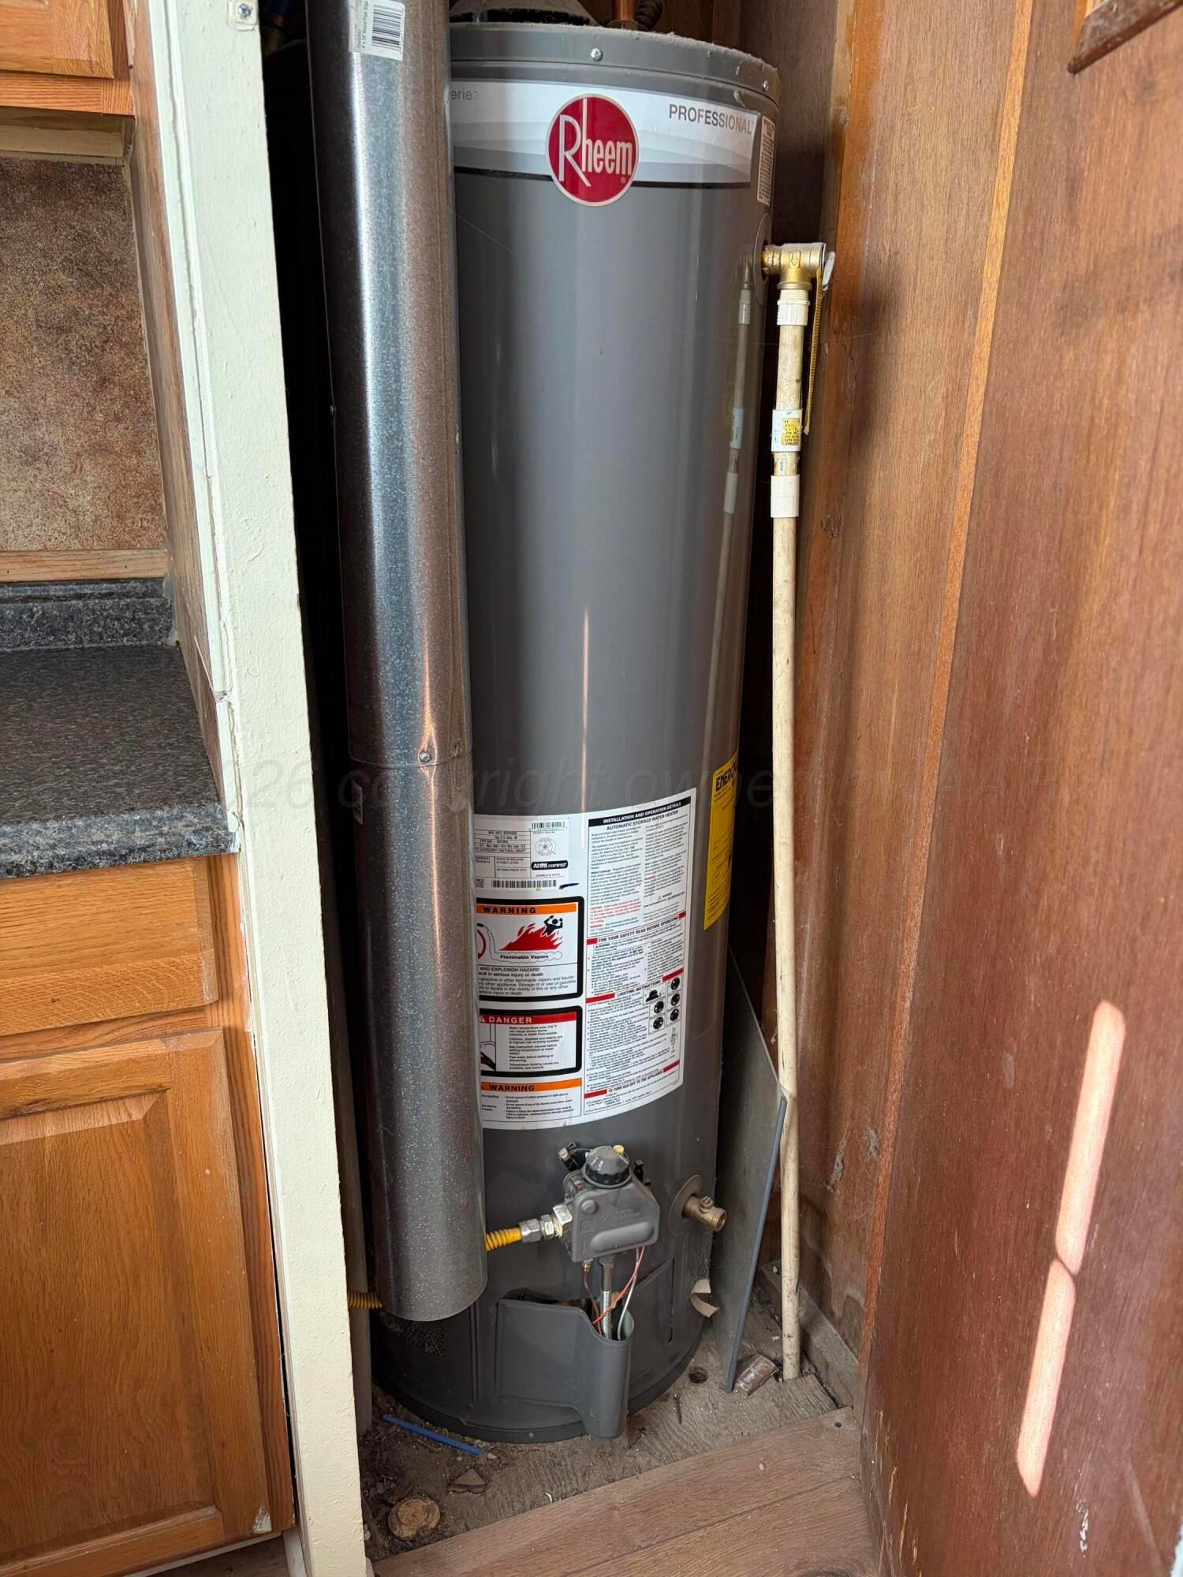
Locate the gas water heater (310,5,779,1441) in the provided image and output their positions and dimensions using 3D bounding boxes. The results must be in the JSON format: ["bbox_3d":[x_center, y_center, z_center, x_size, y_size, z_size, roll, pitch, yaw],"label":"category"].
[{"bbox_3d":[-0.061,0.016,1.376,0.496,1.546,0.572,-6,22,-17],"label":"gas water heater"}]

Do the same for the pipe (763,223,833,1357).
[{"bbox_3d":[0.228,0.138,1.335,0.070,1.375,0.048,1,20,12],"label":"pipe"}]

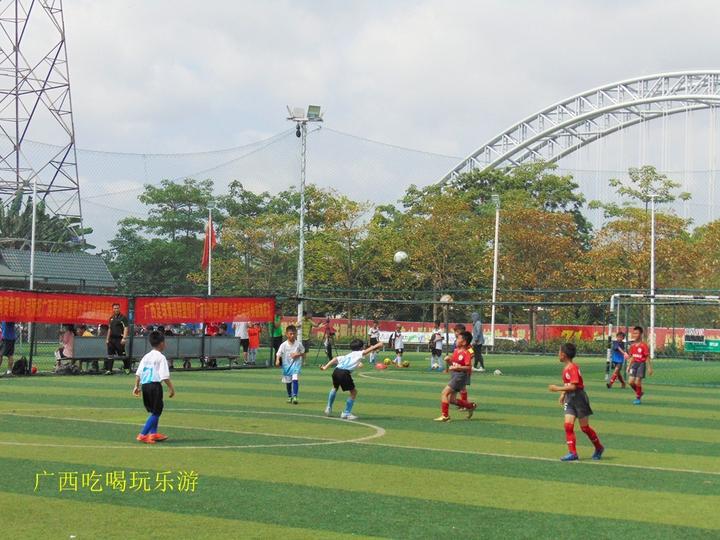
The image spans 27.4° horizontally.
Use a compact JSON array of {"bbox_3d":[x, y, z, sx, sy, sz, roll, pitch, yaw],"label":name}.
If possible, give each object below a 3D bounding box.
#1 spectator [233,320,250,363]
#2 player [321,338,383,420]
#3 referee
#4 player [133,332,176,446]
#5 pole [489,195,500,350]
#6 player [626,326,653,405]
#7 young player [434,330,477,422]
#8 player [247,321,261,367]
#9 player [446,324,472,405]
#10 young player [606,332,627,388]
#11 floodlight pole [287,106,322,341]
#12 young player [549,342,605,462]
[{"bbox_3d":[-3.240,1.815,40.205,0.480,1.533,0.320,2,-2,-6],"label":"spectator"},{"bbox_3d":[-0.162,1.644,22.539,0.850,1.181,0.550,0,-2,38],"label":"player"},{"bbox_3d":[-5.654,1.605,34.612,0.600,1.640,0.360,1,-2,7],"label":"referee"},{"bbox_3d":[-2.507,1.408,18.054,0.480,1.312,0.380,0,-2,34],"label":"player"},{"bbox_3d":[5.539,0.123,60.500,0.350,6.391,0.300,1,-2,24],"label":"pole"},{"bbox_3d":[4.959,1.697,26.200,0.460,1.389,0.360,1,-2,27],"label":"player"},{"bbox_3d":[1.476,1.604,22.490,0.620,1.334,0.450,2,-2,-30],"label":"young player"},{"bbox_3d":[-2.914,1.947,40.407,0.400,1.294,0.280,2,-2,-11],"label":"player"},{"bbox_3d":[1.652,1.599,24.400,0.480,1.396,0.450,3,-2,-41],"label":"player"},{"bbox_3d":[5.870,2.036,33.795,0.480,1.258,0.380,2,-2,-24],"label":"young player"},{"bbox_3d":[-1.467,-0.926,40.823,1.000,7.212,0.900,1,-1,-3],"label":"floodlight pole"},{"bbox_3d":[2.391,1.452,16.311,0.500,1.281,0.420,2,-2,-30],"label":"young player"}]

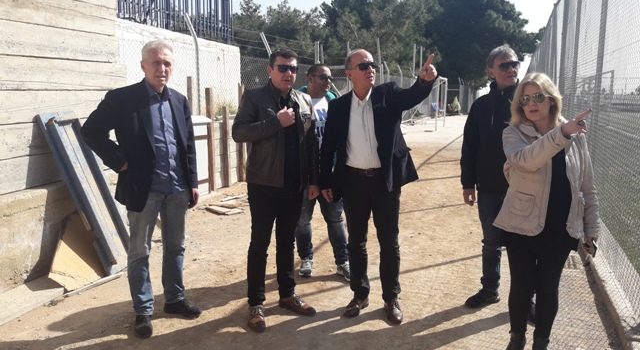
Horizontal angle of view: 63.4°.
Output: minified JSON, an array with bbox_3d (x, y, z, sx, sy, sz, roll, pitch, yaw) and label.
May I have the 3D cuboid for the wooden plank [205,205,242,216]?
[{"bbox_3d":[-1.230,0.428,6.584,0.230,0.050,0.500,-7,11,-35],"label":"wooden plank"}]

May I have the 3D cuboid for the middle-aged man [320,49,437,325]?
[{"bbox_3d":[0.380,0.082,3.378,0.760,1.756,0.450,-1,9,-5],"label":"middle-aged man"}]

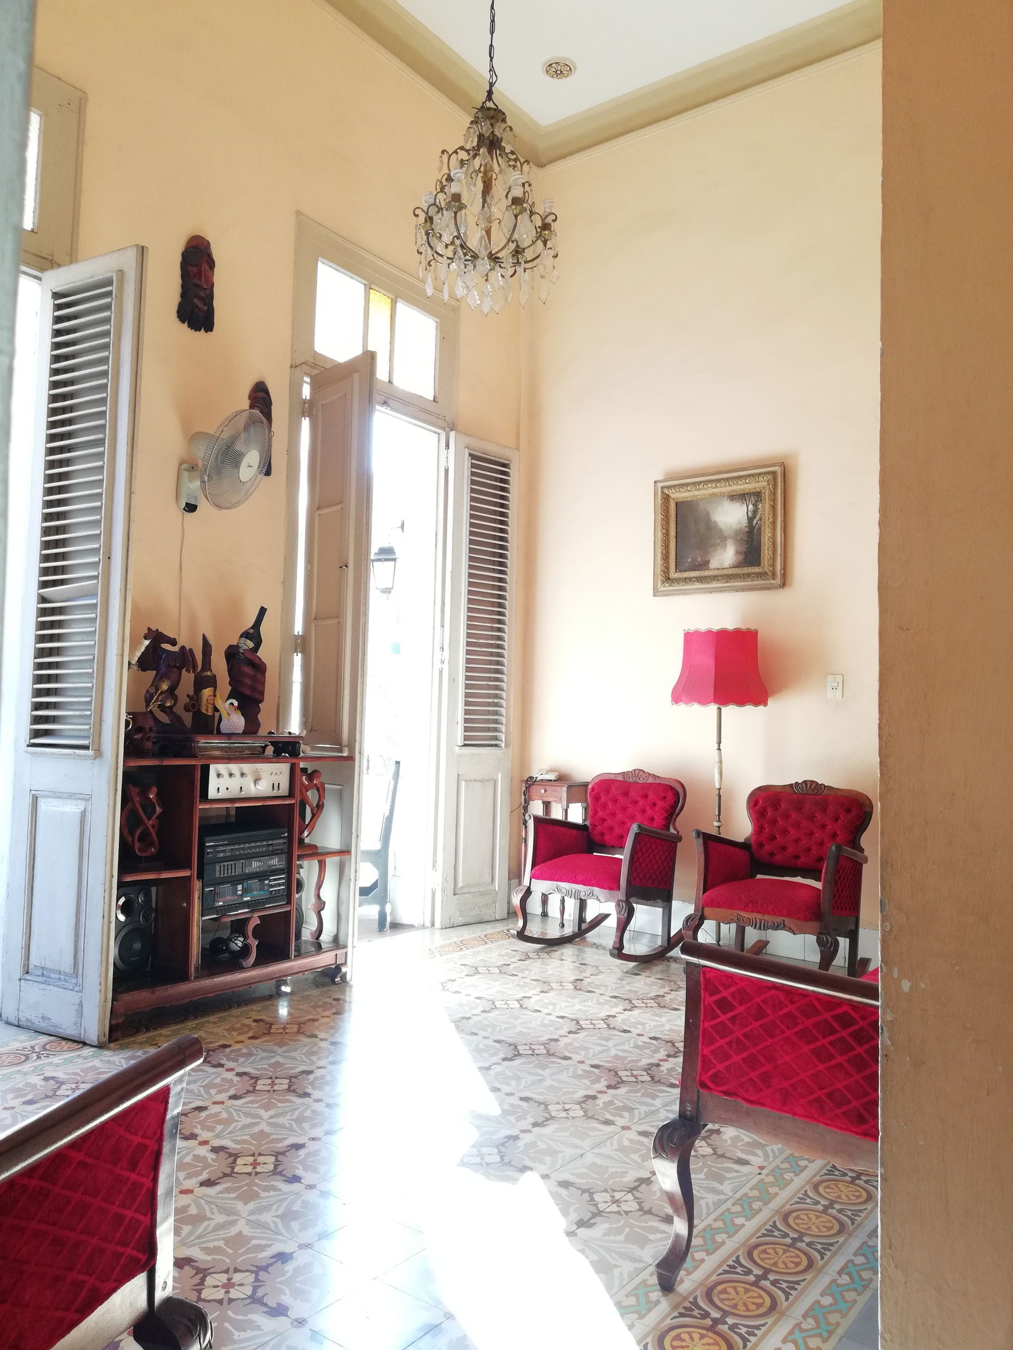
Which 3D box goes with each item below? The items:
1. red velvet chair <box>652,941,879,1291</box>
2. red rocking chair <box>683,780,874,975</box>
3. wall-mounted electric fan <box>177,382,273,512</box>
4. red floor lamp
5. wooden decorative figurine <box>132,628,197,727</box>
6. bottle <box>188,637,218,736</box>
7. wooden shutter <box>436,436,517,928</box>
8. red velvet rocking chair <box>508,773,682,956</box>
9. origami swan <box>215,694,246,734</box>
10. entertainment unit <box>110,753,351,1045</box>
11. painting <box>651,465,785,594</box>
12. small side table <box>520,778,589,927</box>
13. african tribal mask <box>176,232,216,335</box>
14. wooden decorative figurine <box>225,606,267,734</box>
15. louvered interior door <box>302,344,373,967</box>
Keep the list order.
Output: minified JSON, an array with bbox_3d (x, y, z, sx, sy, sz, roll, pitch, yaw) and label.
[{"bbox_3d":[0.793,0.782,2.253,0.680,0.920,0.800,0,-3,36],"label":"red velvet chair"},{"bbox_3d":[1.255,0.930,4.834,0.705,0.875,0.766,-1,-3,40],"label":"red rocking chair"},{"bbox_3d":[-1.112,-0.859,4.227,0.370,0.400,0.400,1,-2,23],"label":"wall-mounted electric fan"},{"bbox_3d":[1.045,0.572,5.211,0.482,1.613,0.482,0,-3,36],"label":"red floor lamp"},{"bbox_3d":[-1.272,0.016,3.913,0.245,0.385,0.110,1,-2,16],"label":"wooden decorative figurine"},{"bbox_3d":[-1.159,0.034,4.032,0.095,0.380,0.105,0,-3,39],"label":"bottle"},{"bbox_3d":[-0.152,0.016,5.954,0.499,2.719,0.044,4,-3,-44],"label":"wooden shutter"},{"bbox_3d":[0.492,0.914,5.208,0.660,0.880,0.800,0,-3,37],"label":"red velvet rocking chair"},{"bbox_3d":[-1.065,0.151,4.074,0.110,0.150,0.090,0,-3,36],"label":"origami swan"},{"bbox_3d":[-1.157,0.803,4.149,0.391,0.951,1.128,0,-3,36],"label":"entertainment unit"},{"bbox_3d":[1.084,-0.739,5.428,0.715,0.620,0.050,0,-3,36],"label":"painting"},{"bbox_3d":[0.276,0.997,5.923,0.314,0.790,0.258,0,-3,36],"label":"small side table"},{"bbox_3d":[-1.302,-1.634,4.390,0.089,0.379,0.149,0,-3,36],"label":"african tribal mask"},{"bbox_3d":[-1.052,-0.019,4.227,0.145,0.500,0.165,-1,-3,41],"label":"wooden decorative figurine"},{"bbox_3d":[-0.779,-0.053,4.738,0.044,2.719,0.499,4,-3,-40],"label":"louvered interior door"}]

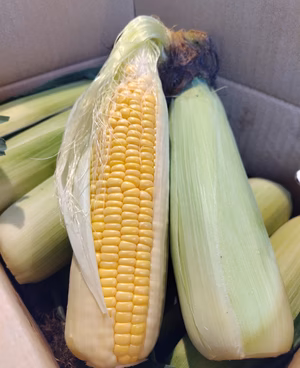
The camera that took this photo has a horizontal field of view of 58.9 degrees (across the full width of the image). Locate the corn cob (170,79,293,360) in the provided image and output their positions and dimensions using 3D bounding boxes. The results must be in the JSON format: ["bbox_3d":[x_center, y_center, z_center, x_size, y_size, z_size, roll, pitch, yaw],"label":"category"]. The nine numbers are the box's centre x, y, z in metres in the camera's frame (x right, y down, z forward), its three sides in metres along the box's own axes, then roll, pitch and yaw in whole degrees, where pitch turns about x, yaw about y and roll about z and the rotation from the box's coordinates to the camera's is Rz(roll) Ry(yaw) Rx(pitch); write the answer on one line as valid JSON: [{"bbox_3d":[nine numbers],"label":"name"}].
[{"bbox_3d":[0.050,0.008,0.206,0.066,0.064,0.200,-8,70,13],"label":"corn cob"}]

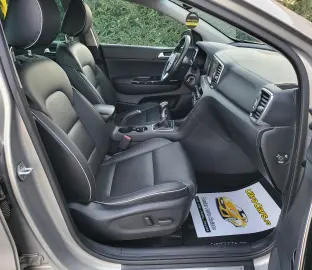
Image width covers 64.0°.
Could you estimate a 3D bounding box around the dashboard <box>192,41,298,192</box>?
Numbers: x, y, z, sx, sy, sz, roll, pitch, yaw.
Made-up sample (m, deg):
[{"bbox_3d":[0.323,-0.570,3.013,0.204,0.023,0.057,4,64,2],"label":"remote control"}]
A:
[{"bbox_3d":[0.512,-0.234,1.491,0.500,0.530,1.400,-1,25,-3],"label":"dashboard"}]

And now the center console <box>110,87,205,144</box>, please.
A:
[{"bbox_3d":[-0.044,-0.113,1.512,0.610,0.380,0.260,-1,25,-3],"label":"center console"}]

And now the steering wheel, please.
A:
[{"bbox_3d":[0.157,-0.517,1.748,0.100,0.374,0.374,26,21,-15],"label":"steering wheel"}]

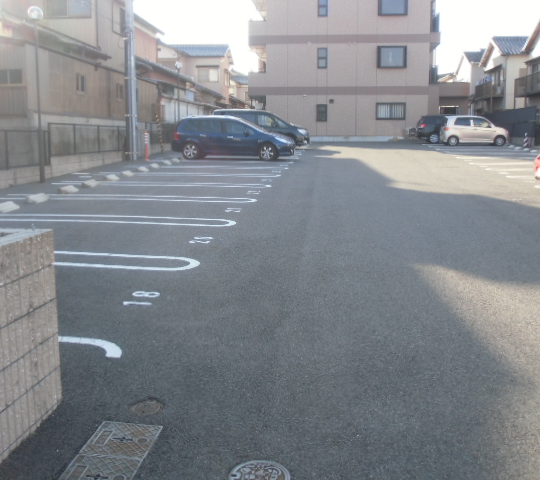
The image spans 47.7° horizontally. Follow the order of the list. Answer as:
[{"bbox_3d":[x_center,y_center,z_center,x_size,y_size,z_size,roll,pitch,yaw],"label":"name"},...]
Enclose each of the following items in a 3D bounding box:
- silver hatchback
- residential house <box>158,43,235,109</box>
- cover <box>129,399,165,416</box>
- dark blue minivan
[{"bbox_3d":[11.080,-5.867,33.000,3.500,1.540,1.580,2,12,6],"label":"silver hatchback"},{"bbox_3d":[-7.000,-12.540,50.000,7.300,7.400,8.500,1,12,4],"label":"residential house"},{"bbox_3d":[-0.692,0.958,3.473,0.200,0.020,0.200,2,12,6],"label":"cover"},{"bbox_3d":[-1.300,-3.645,21.780,4.420,1.550,1.757,2,12,6],"label":"dark blue minivan"}]

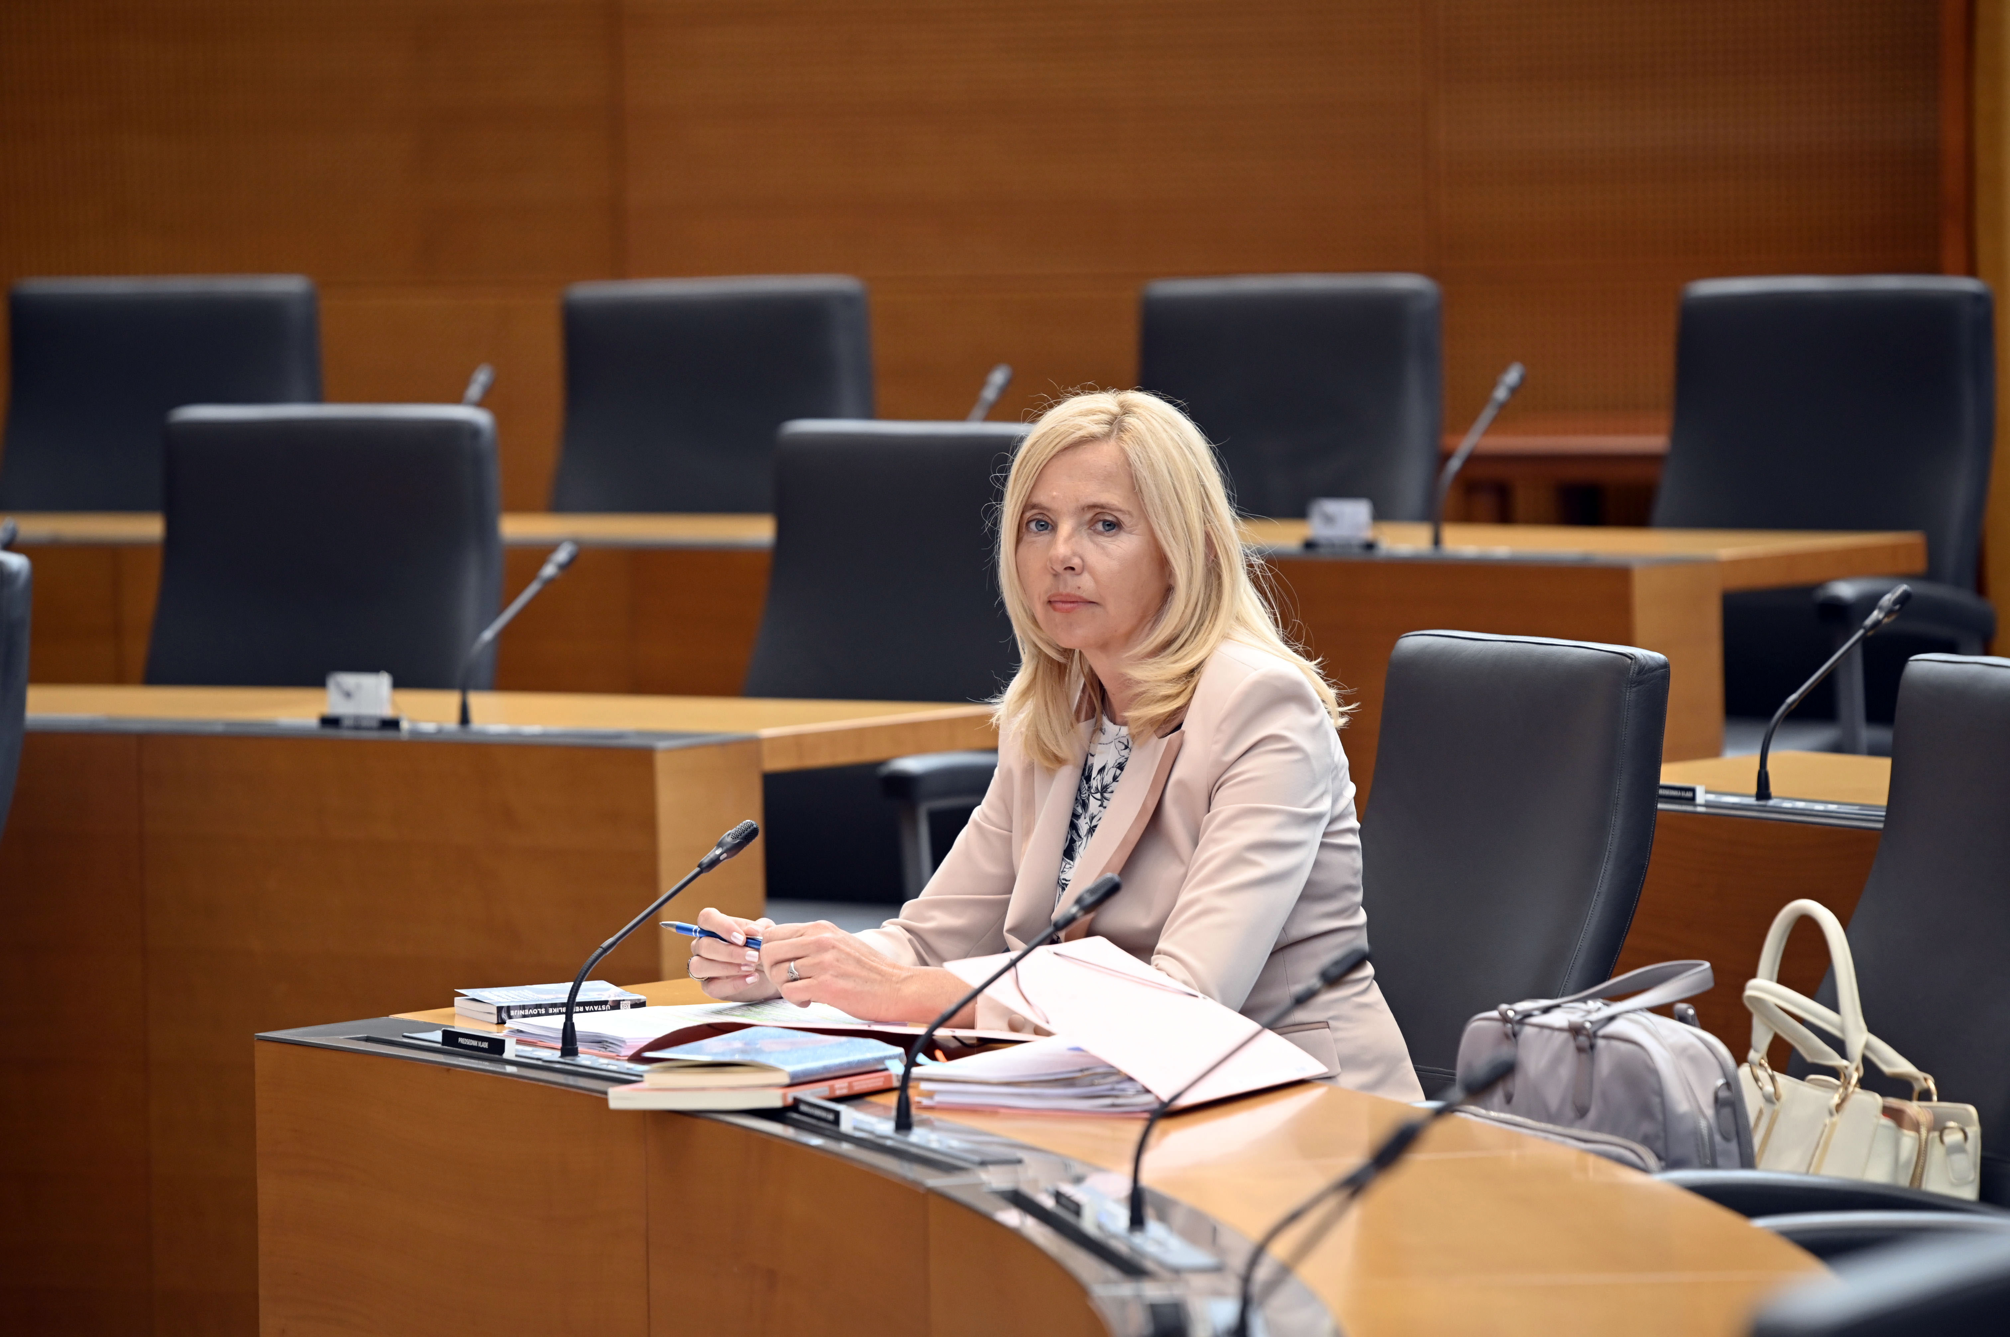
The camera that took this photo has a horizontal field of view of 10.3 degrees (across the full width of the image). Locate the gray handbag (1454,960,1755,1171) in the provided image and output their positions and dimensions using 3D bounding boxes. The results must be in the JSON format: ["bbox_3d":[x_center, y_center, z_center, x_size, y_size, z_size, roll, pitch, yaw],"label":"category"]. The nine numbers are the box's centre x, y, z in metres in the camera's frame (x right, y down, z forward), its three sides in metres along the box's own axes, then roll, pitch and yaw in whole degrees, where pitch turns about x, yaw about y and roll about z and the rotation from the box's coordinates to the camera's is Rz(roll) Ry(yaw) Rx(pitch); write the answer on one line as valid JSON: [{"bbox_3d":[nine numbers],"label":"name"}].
[{"bbox_3d":[0.518,0.394,9.650,0.130,0.290,0.280,-4,5,-38],"label":"gray handbag"}]

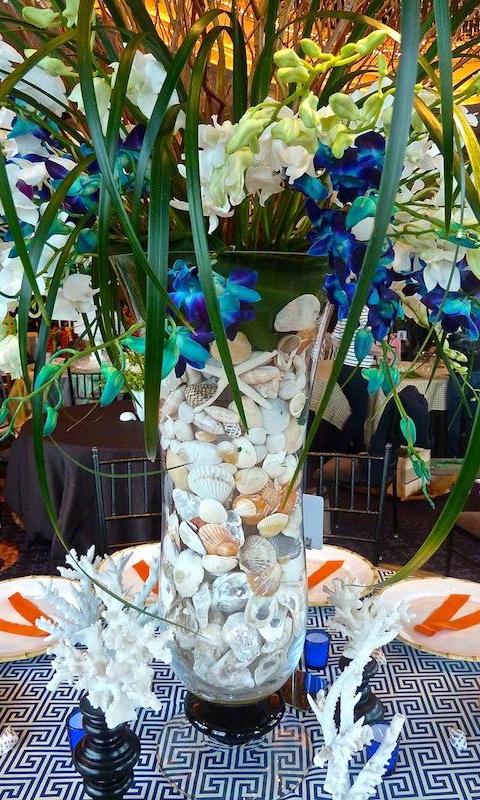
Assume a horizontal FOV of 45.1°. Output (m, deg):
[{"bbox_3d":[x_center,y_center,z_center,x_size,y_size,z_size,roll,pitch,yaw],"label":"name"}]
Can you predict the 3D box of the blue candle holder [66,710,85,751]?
[{"bbox_3d":[-0.239,0.528,0.897,0.051,0.060,0.051,-4,10,-17],"label":"blue candle holder"}]

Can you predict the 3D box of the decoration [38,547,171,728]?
[{"bbox_3d":[-0.164,0.282,0.700,0.148,0.180,0.138,-3,10,-14],"label":"decoration"}]

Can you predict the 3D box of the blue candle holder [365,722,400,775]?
[{"bbox_3d":[0.217,0.527,0.872,0.051,0.059,0.051,2,10,15],"label":"blue candle holder"}]

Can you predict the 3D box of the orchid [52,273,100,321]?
[{"bbox_3d":[-0.224,-0.145,0.800,0.064,0.062,0.045,-3,10,-14],"label":"orchid"}]

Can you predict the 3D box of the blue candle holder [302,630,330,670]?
[{"bbox_3d":[0.151,0.485,1.120,0.051,0.059,0.051,1,10,8],"label":"blue candle holder"}]

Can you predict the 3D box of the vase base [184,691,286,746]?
[{"bbox_3d":[-0.009,0.477,0.912,0.157,0.080,0.157,-1,10,-1],"label":"vase base"}]

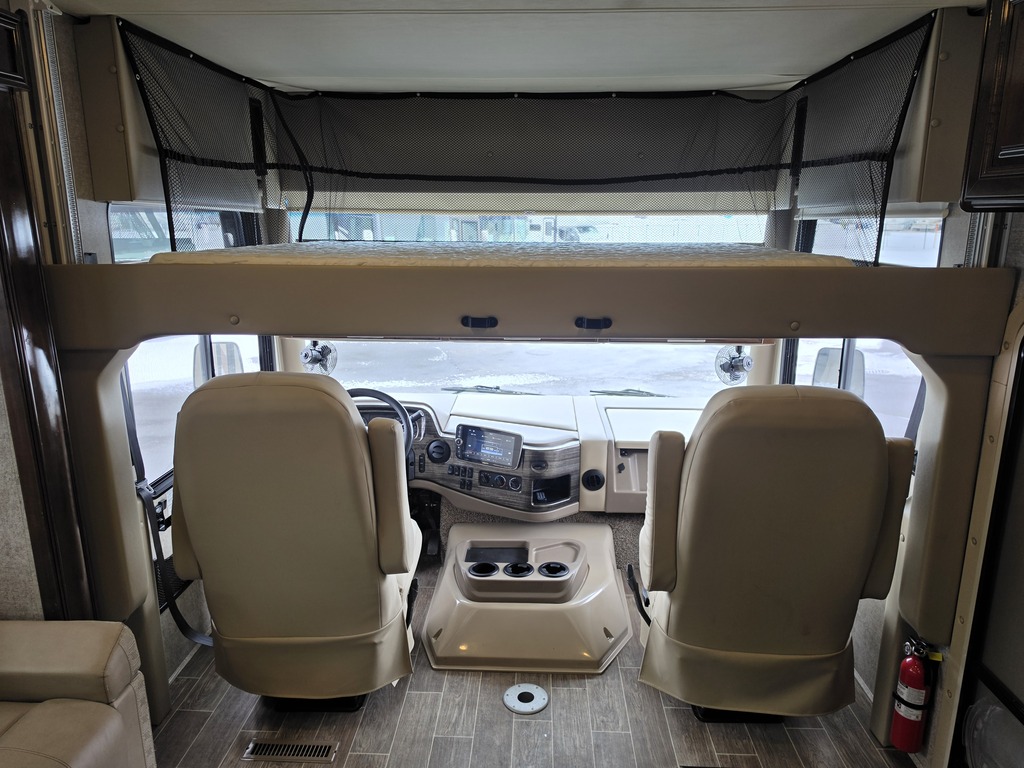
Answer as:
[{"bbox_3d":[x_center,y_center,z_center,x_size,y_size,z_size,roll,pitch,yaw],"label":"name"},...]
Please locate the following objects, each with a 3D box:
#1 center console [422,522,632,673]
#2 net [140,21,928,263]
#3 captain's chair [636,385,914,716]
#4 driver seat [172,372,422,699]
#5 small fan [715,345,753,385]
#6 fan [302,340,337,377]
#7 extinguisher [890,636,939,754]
[{"bbox_3d":[0.067,0.795,2.766,0.820,0.320,0.740,1,13,2],"label":"center console"},{"bbox_3d":[0.037,-0.782,2.354,2.120,0.620,1.070,1,13,2],"label":"net"},{"bbox_3d":[0.754,0.479,2.191,0.710,1.140,0.760,1,13,5],"label":"captain's chair"},{"bbox_3d":[-0.635,0.454,2.251,0.710,1.150,0.760,0,13,0],"label":"driver seat"},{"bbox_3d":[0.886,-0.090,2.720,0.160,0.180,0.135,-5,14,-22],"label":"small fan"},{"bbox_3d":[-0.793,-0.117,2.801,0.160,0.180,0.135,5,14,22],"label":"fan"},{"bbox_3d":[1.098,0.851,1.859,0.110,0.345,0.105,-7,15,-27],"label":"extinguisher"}]

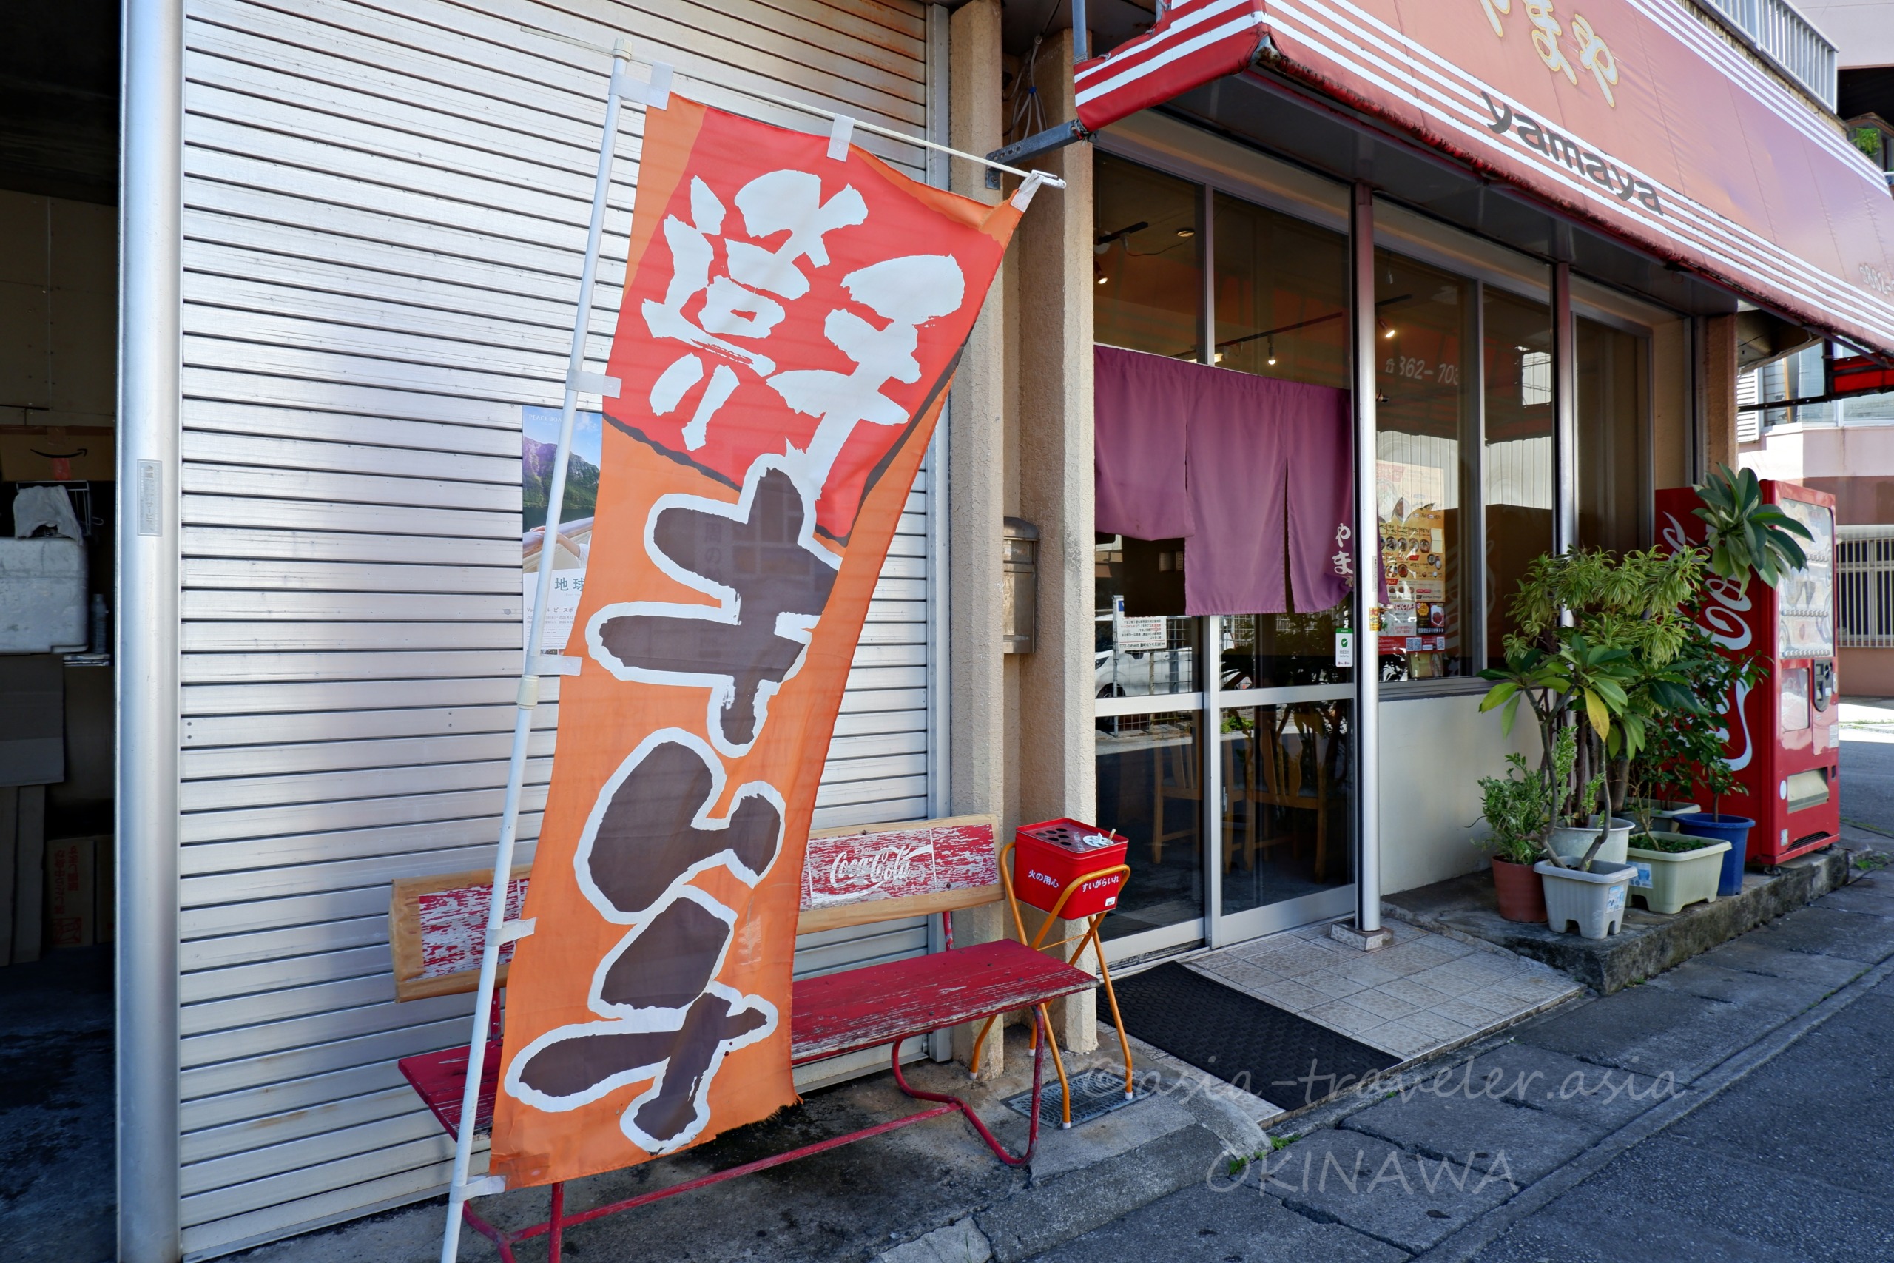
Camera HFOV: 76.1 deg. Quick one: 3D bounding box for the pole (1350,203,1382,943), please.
[{"bbox_3d":[1.651,-0.286,4.727,0.070,2.895,0.085,0,0,-38],"label":"pole"}]

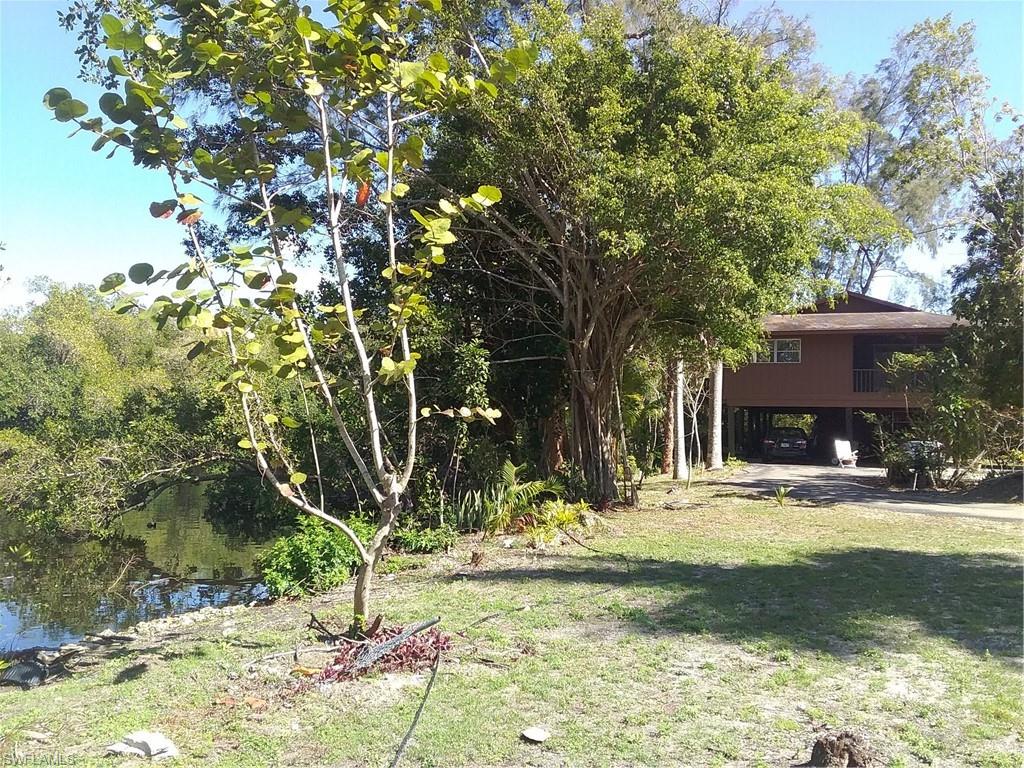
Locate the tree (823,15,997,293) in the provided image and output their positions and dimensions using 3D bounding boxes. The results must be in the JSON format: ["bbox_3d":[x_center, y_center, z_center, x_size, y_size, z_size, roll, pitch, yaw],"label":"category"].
[{"bbox_3d":[20.373,-7.867,47.000,8.900,22.000,8.500,1,-2,0],"label":"tree"}]

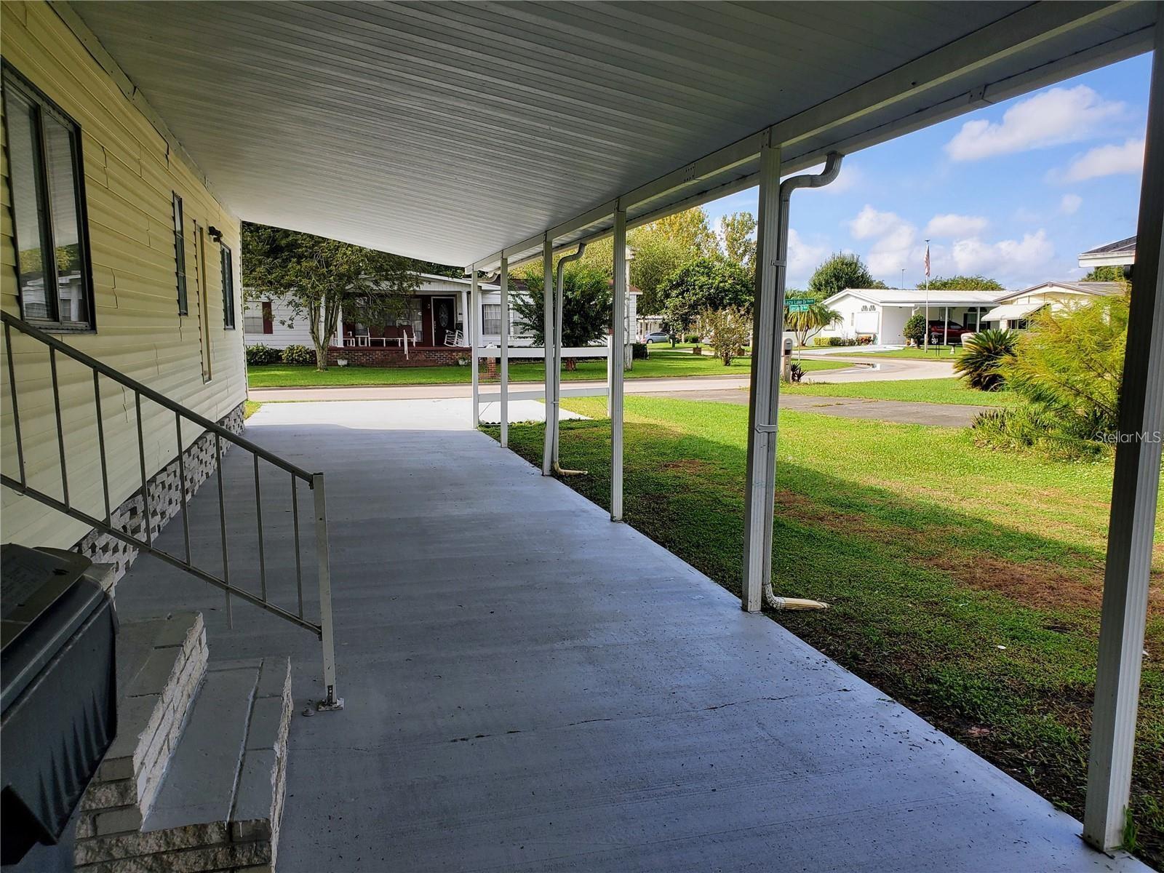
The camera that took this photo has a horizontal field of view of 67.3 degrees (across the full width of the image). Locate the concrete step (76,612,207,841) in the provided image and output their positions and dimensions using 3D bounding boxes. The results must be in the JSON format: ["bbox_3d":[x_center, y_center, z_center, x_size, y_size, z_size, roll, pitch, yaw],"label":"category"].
[{"bbox_3d":[-1.403,0.850,2.761,0.250,0.210,1.200,-1,7,-16],"label":"concrete step"}]

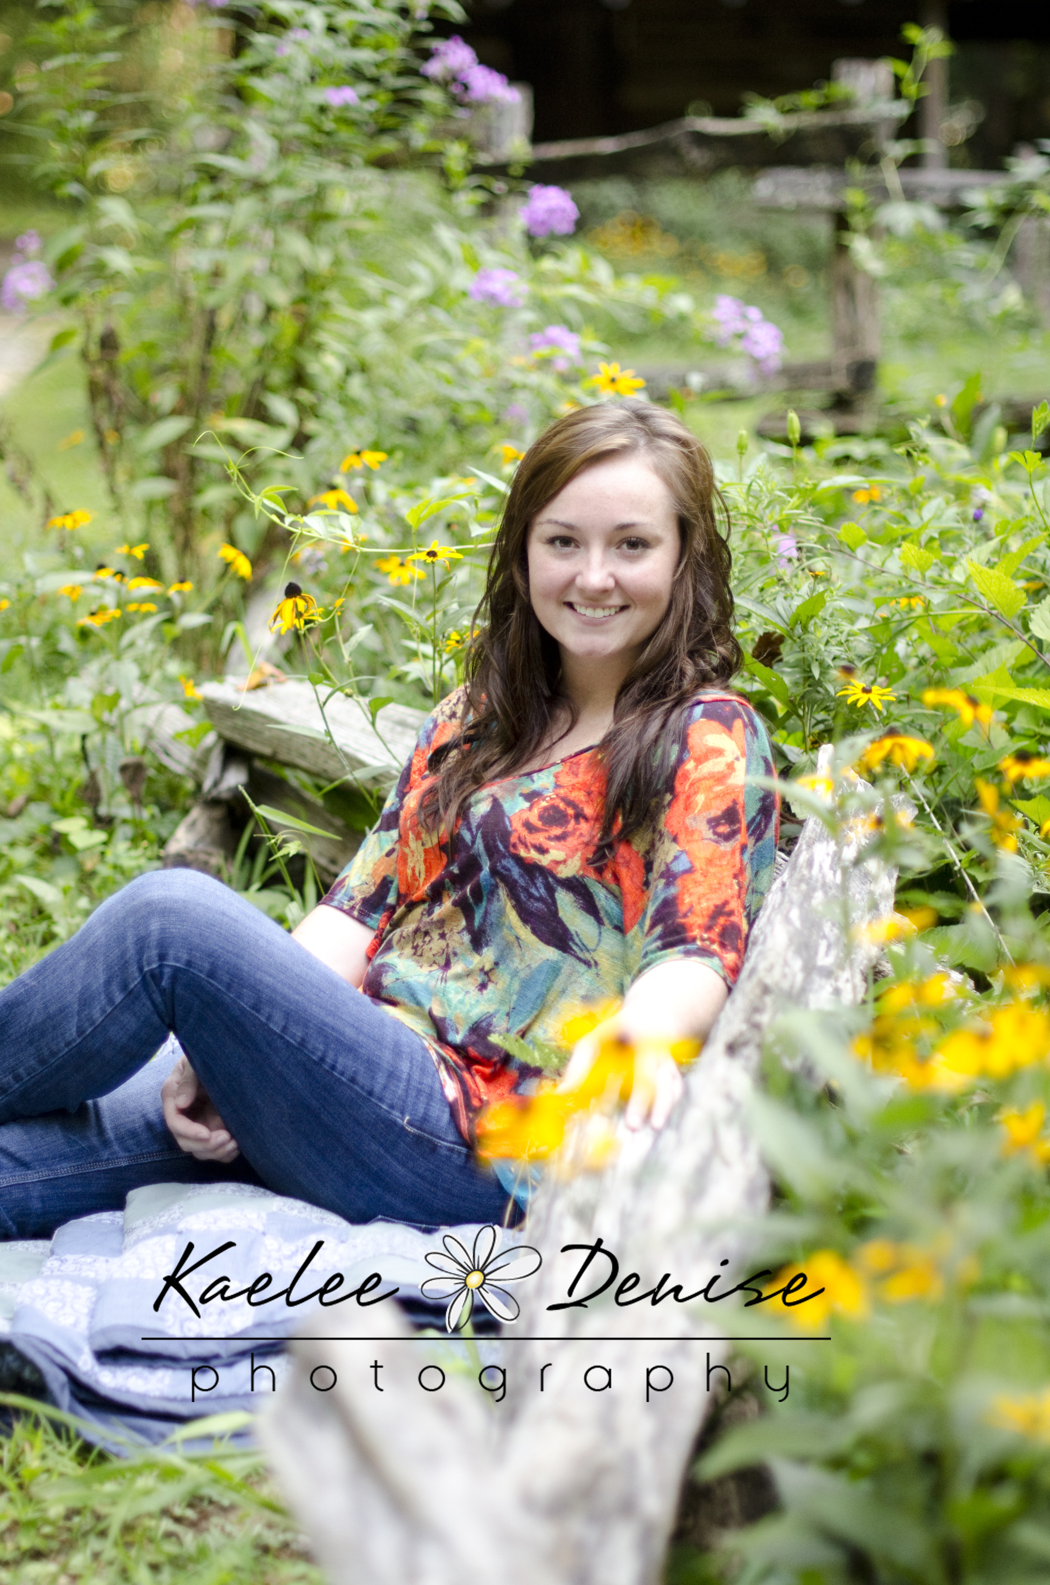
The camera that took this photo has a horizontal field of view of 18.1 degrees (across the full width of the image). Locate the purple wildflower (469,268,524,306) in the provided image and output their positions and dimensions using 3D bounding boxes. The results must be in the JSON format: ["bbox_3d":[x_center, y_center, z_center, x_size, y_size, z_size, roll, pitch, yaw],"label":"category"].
[{"bbox_3d":[-0.043,-0.750,4.900,0.080,0.057,0.075,0,13,0],"label":"purple wildflower"}]

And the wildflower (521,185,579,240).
[{"bbox_3d":[0.036,-0.872,4.950,0.084,0.077,0.080,0,13,0],"label":"wildflower"}]

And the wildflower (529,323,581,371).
[{"bbox_3d":[0.044,-0.642,4.750,0.076,0.066,0.074,0,13,0],"label":"wildflower"}]

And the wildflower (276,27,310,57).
[{"bbox_3d":[-0.331,-1.070,4.700,0.052,0.045,0.050,-1,13,-4],"label":"wildflower"}]

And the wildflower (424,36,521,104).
[{"bbox_3d":[-0.084,-1.119,5.100,0.148,0.105,0.100,0,13,0],"label":"wildflower"}]

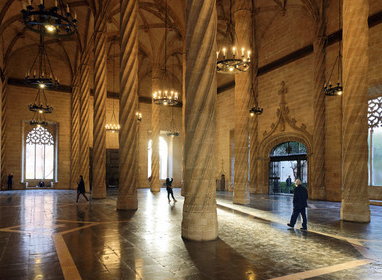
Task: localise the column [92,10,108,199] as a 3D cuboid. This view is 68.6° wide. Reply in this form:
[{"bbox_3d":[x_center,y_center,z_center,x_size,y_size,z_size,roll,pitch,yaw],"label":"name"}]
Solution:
[{"bbox_3d":[-6.594,-2.272,20.200,1.030,12.986,1.030,2,-4,-29],"label":"column"}]

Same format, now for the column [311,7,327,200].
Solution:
[{"bbox_3d":[9.454,-2.391,20.600,1.020,13.684,1.020,2,-4,-29],"label":"column"}]

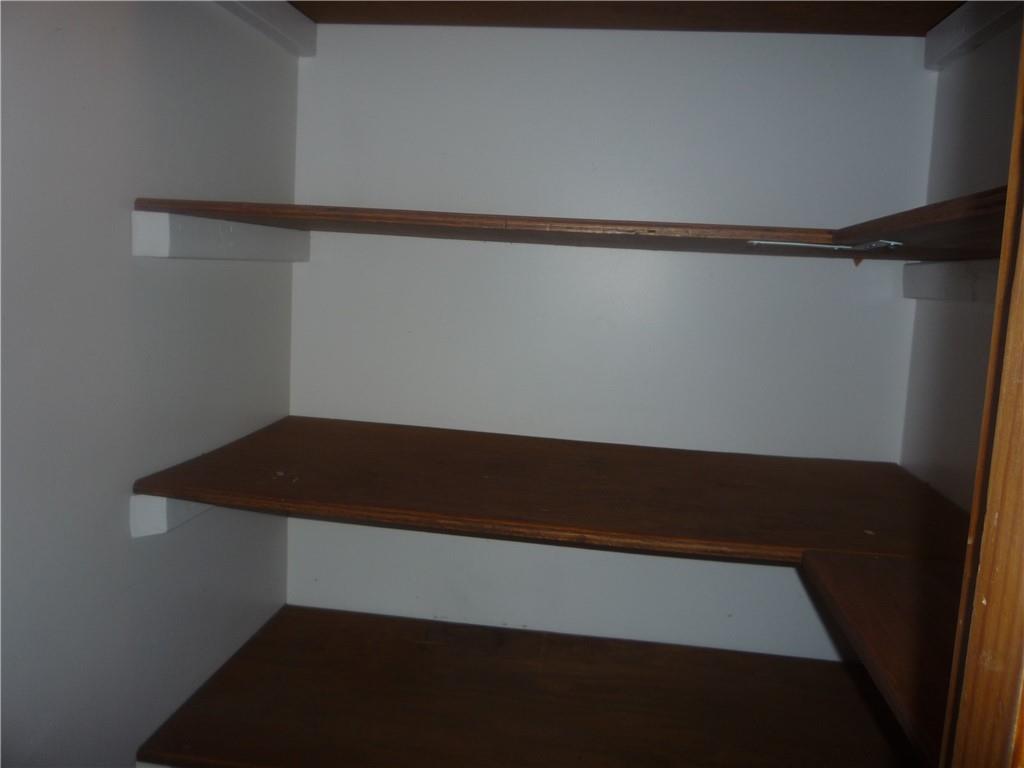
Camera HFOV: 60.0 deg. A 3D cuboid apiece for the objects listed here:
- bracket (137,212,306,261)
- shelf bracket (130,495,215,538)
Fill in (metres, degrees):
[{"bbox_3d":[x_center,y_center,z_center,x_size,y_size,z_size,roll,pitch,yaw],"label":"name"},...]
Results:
[{"bbox_3d":[-0.339,-0.176,1.102,0.025,0.045,0.436,4,7,7],"label":"bracket"},{"bbox_3d":[-0.354,0.113,1.138,0.028,0.043,0.440,4,7,7],"label":"shelf bracket"}]

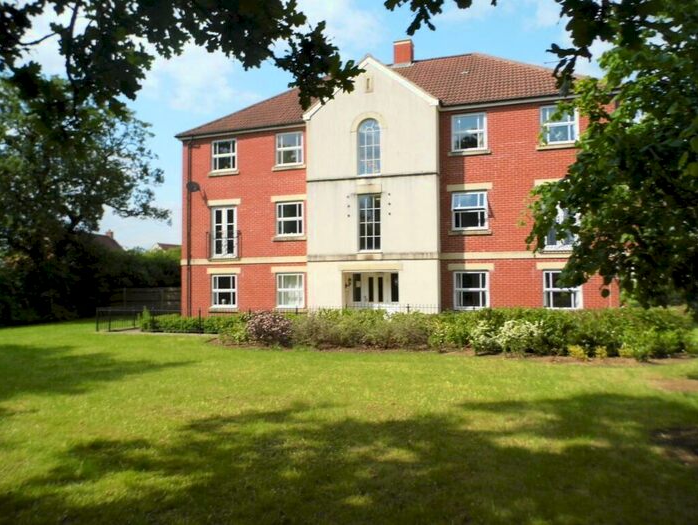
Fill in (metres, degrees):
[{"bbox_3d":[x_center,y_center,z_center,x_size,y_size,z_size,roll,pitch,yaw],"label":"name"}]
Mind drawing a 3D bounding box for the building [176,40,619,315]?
[{"bbox_3d":[2.452,-3.648,22.723,16.650,12.650,11.000,-1,-2,17],"label":"building"}]

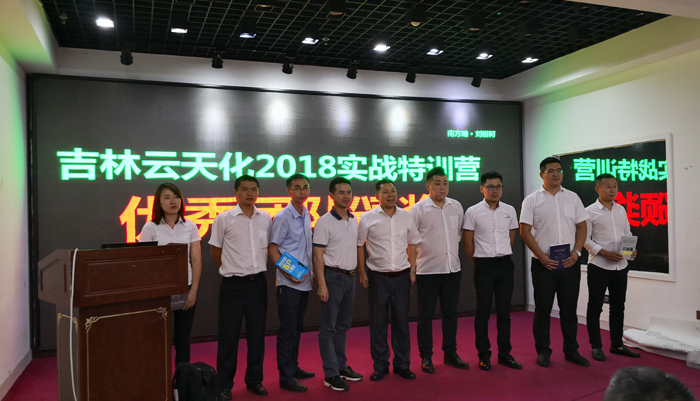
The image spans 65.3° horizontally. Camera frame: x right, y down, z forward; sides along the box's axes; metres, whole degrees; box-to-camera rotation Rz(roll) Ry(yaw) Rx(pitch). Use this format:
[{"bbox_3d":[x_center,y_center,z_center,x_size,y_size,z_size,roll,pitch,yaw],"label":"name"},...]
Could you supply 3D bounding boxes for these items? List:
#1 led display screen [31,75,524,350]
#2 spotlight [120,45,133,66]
[{"bbox_3d":[-0.424,0.083,6.454,5.880,2.760,0.120,-1,-1,-19],"label":"led display screen"},{"bbox_3d":[-2.225,-1.447,5.435,0.118,0.200,0.140,-1,-1,-19],"label":"spotlight"}]

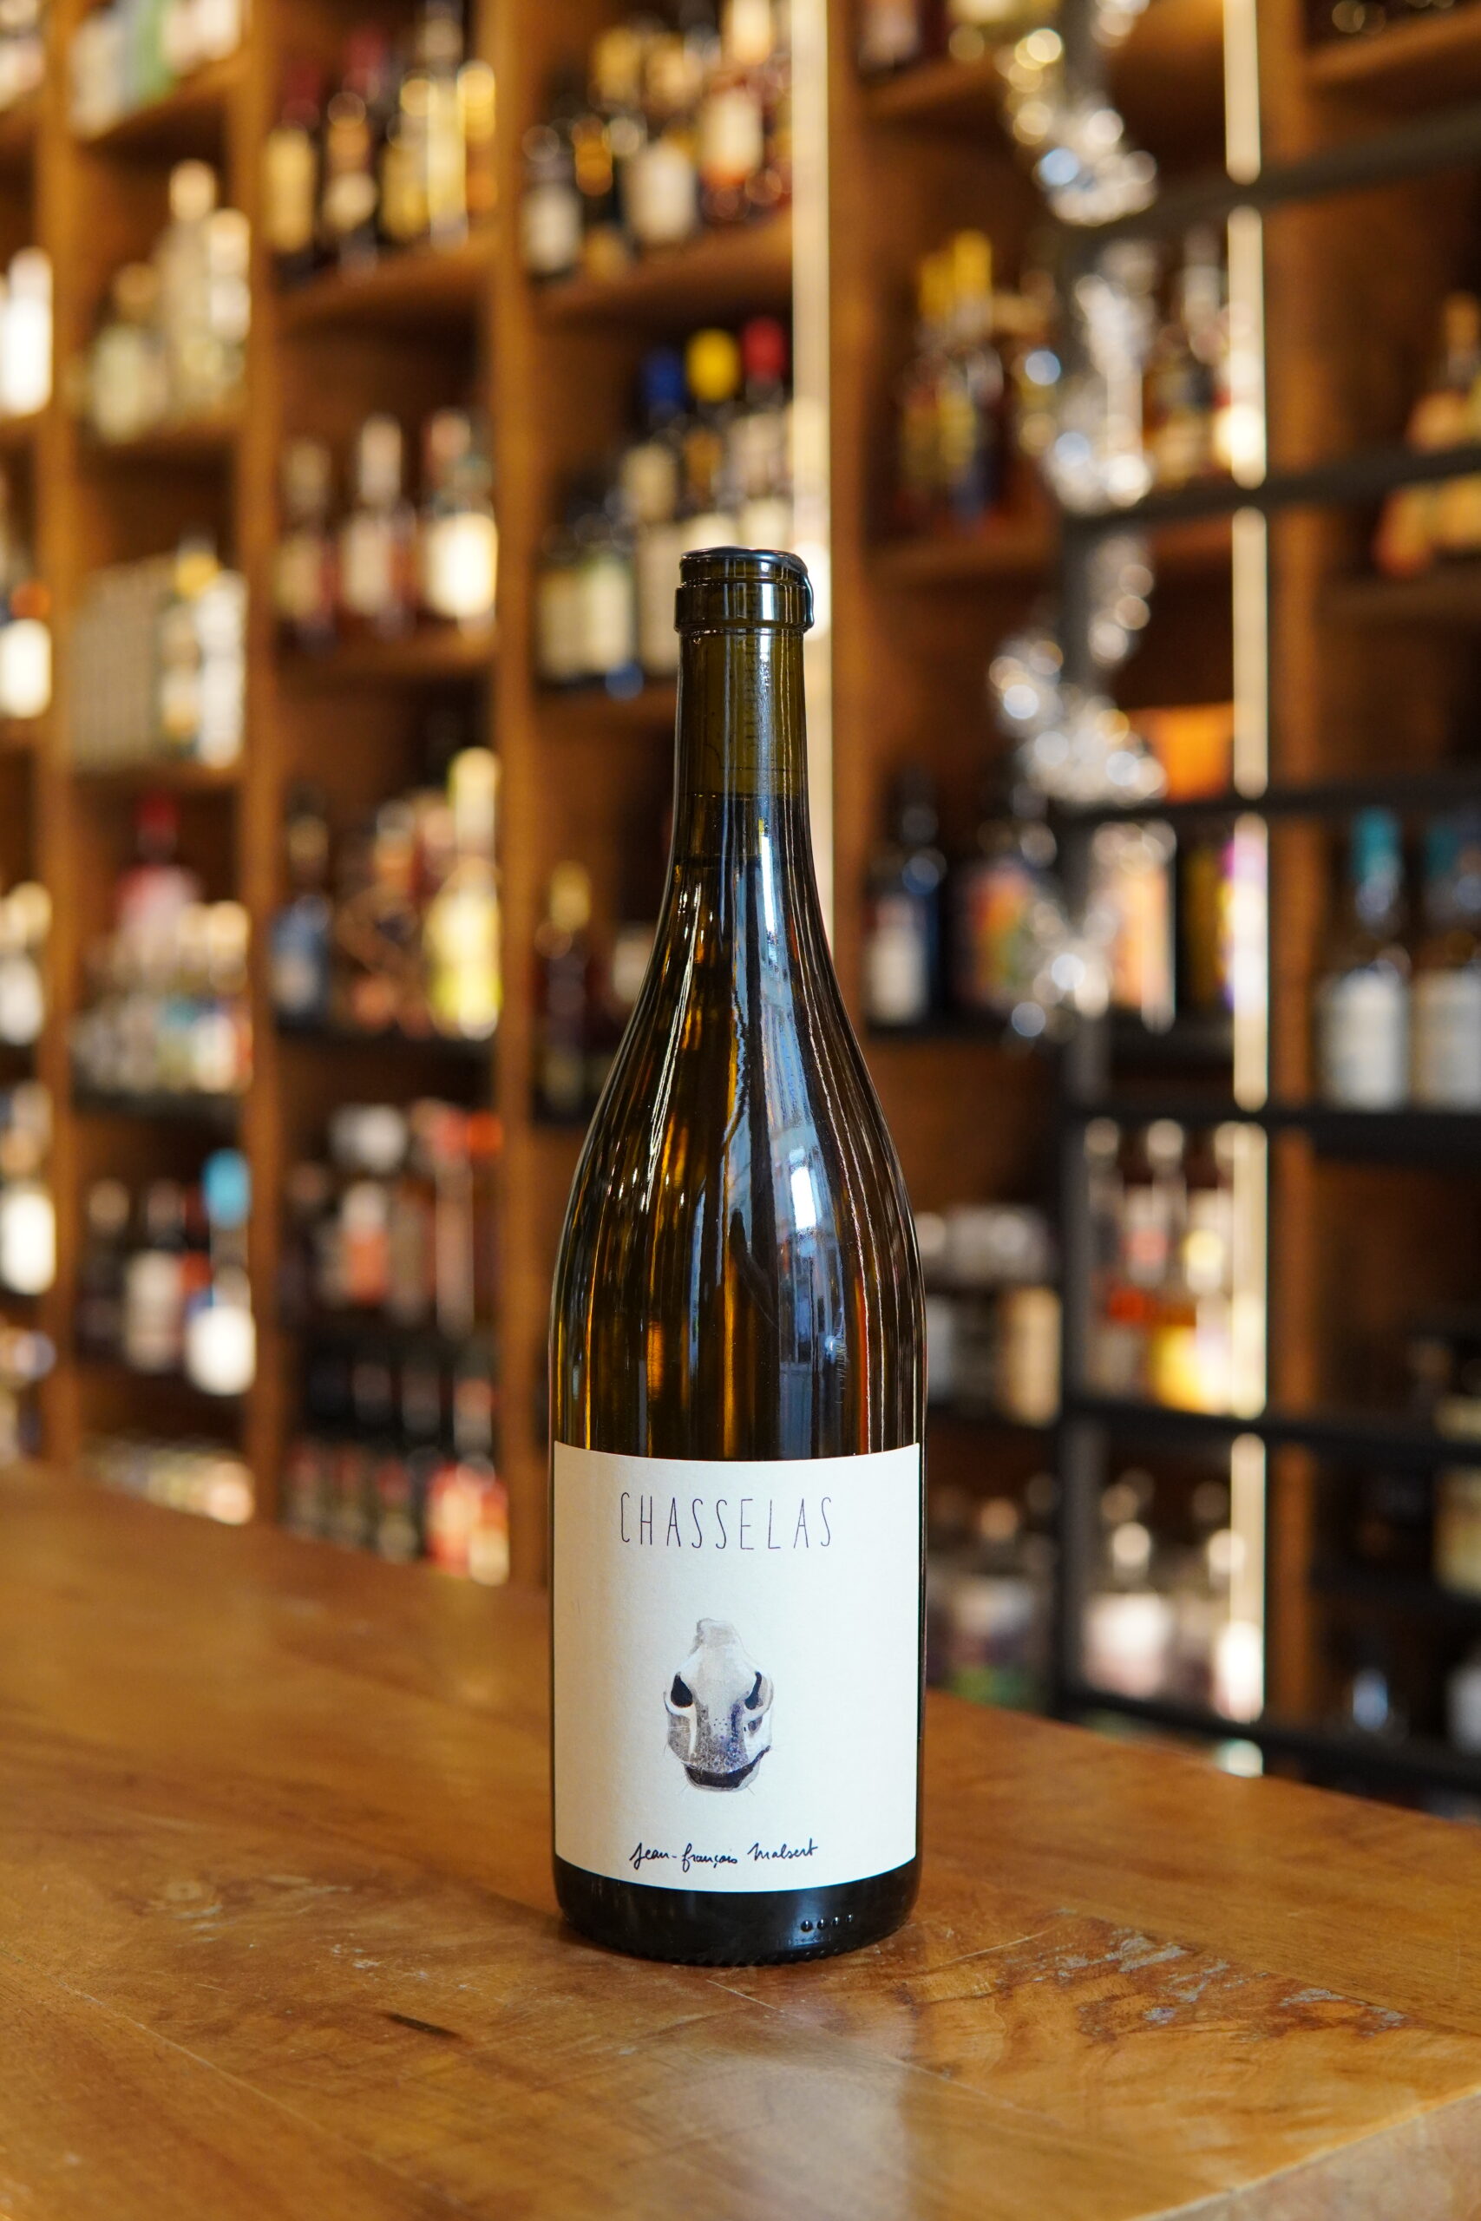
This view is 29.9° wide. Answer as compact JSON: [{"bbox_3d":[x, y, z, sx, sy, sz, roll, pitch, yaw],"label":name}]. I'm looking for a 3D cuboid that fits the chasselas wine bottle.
[{"bbox_3d":[0.000,0.030,0.612,0.082,0.300,0.082,0,0,4],"label":"chasselas wine bottle"}]

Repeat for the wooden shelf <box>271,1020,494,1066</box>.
[{"bbox_3d":[-0.315,-0.081,3.254,0.260,0.035,0.421,-2,2,-42],"label":"wooden shelf"}]

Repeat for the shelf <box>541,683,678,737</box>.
[{"bbox_3d":[0.008,-0.409,2.853,0.230,0.030,0.410,-1,1,-44],"label":"shelf"}]

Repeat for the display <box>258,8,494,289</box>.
[{"bbox_3d":[-0.343,-1.107,3.244,0.210,0.275,0.421,-2,2,-42],"label":"display"}]

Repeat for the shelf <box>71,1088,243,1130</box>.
[{"bbox_3d":[-0.648,-0.006,3.623,0.260,0.035,0.401,-2,2,-42],"label":"shelf"}]

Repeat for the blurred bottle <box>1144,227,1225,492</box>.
[{"bbox_3d":[0.395,-0.663,2.468,0.072,0.255,0.072,0,0,0],"label":"blurred bottle"}]

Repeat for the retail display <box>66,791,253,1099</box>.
[{"bbox_3d":[-0.671,-0.201,3.634,0.210,0.355,0.400,-2,2,-42],"label":"retail display"}]

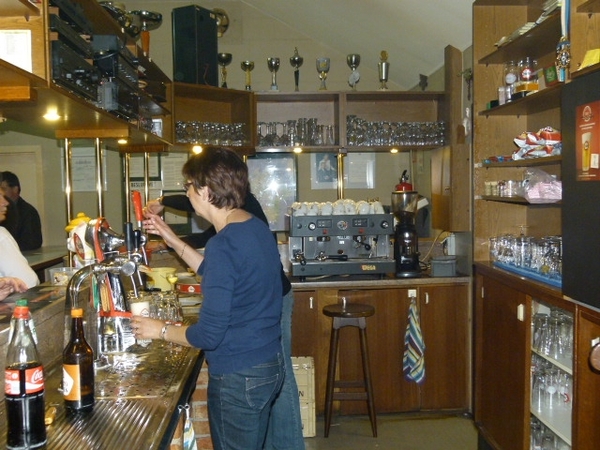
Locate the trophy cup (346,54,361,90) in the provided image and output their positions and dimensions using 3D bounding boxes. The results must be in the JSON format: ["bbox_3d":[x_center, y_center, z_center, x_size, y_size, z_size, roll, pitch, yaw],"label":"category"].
[{"bbox_3d":[0.392,-1.091,4.389,0.100,0.280,0.100,-1,3,-4],"label":"trophy cup"}]

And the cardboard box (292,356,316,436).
[{"bbox_3d":[-0.092,1.090,3.893,0.360,0.465,0.290,-1,3,-4],"label":"cardboard box"}]

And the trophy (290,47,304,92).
[{"bbox_3d":[-0.020,-1.110,4.361,0.098,0.331,0.098,-1,3,-4],"label":"trophy"}]

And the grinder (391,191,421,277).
[{"bbox_3d":[0.760,0.060,4.390,0.194,0.604,0.320,-1,3,-4],"label":"grinder"}]

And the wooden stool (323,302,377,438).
[{"bbox_3d":[0.312,0.919,3.874,0.340,0.798,0.340,-1,3,-4],"label":"wooden stool"}]

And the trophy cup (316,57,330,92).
[{"bbox_3d":[0.171,-1.075,4.375,0.102,0.255,0.102,-1,3,-4],"label":"trophy cup"}]

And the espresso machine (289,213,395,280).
[{"bbox_3d":[0.278,0.141,4.348,0.715,0.459,0.490,-1,3,-4],"label":"espresso machine"}]

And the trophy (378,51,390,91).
[{"bbox_3d":[0.612,-1.108,4.402,0.088,0.308,0.088,-1,3,-4],"label":"trophy"}]

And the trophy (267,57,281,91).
[{"bbox_3d":[-0.184,-1.069,4.352,0.095,0.255,0.095,-1,3,-4],"label":"trophy"}]

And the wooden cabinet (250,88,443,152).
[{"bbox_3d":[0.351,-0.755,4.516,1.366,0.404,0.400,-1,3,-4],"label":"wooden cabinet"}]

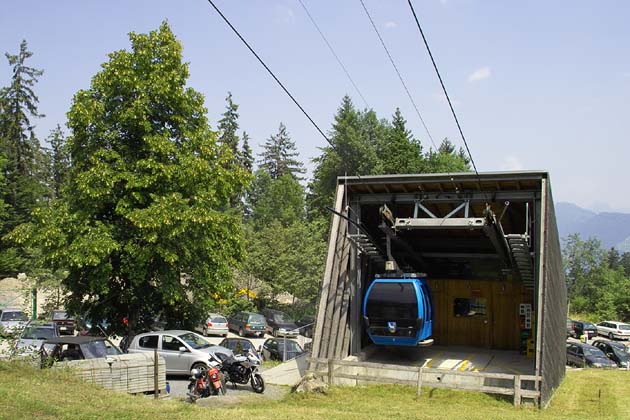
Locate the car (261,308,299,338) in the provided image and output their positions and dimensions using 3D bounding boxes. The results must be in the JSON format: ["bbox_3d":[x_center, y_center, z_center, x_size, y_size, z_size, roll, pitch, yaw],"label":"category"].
[{"bbox_3d":[-2.450,7.500,40.200,1.740,1.600,4.200,2,-4,-22],"label":"car"}]

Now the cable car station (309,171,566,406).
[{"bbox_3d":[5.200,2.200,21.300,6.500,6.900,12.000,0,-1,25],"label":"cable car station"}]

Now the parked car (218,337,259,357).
[{"bbox_3d":[-3.862,7.118,29.969,1.680,1.430,4.100,1,-3,-18],"label":"parked car"}]

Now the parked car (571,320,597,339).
[{"bbox_3d":[19.470,8.958,44.969,1.700,1.430,4.100,2,-3,-25],"label":"parked car"}]

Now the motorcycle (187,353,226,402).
[{"bbox_3d":[-2.849,4.324,15.575,0.800,1.150,1.950,2,-3,-35],"label":"motorcycle"}]

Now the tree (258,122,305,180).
[{"bbox_3d":[-4.100,-0.600,72.000,6.200,20.000,6.200,0,-1,0],"label":"tree"}]

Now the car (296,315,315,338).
[{"bbox_3d":[-0.200,7.750,40.600,1.720,1.430,4.200,1,-4,-17],"label":"car"}]

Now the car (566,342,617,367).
[{"bbox_3d":[16.250,8.600,36.200,1.720,1.430,4.300,0,-4,-7],"label":"car"}]

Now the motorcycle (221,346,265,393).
[{"bbox_3d":[-2.280,4.500,17.600,2.080,1.200,0.750,-1,-1,37],"label":"motorcycle"}]

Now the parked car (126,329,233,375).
[{"bbox_3d":[-4.777,4.944,20.768,3.620,1.500,1.660,0,-2,6],"label":"parked car"}]

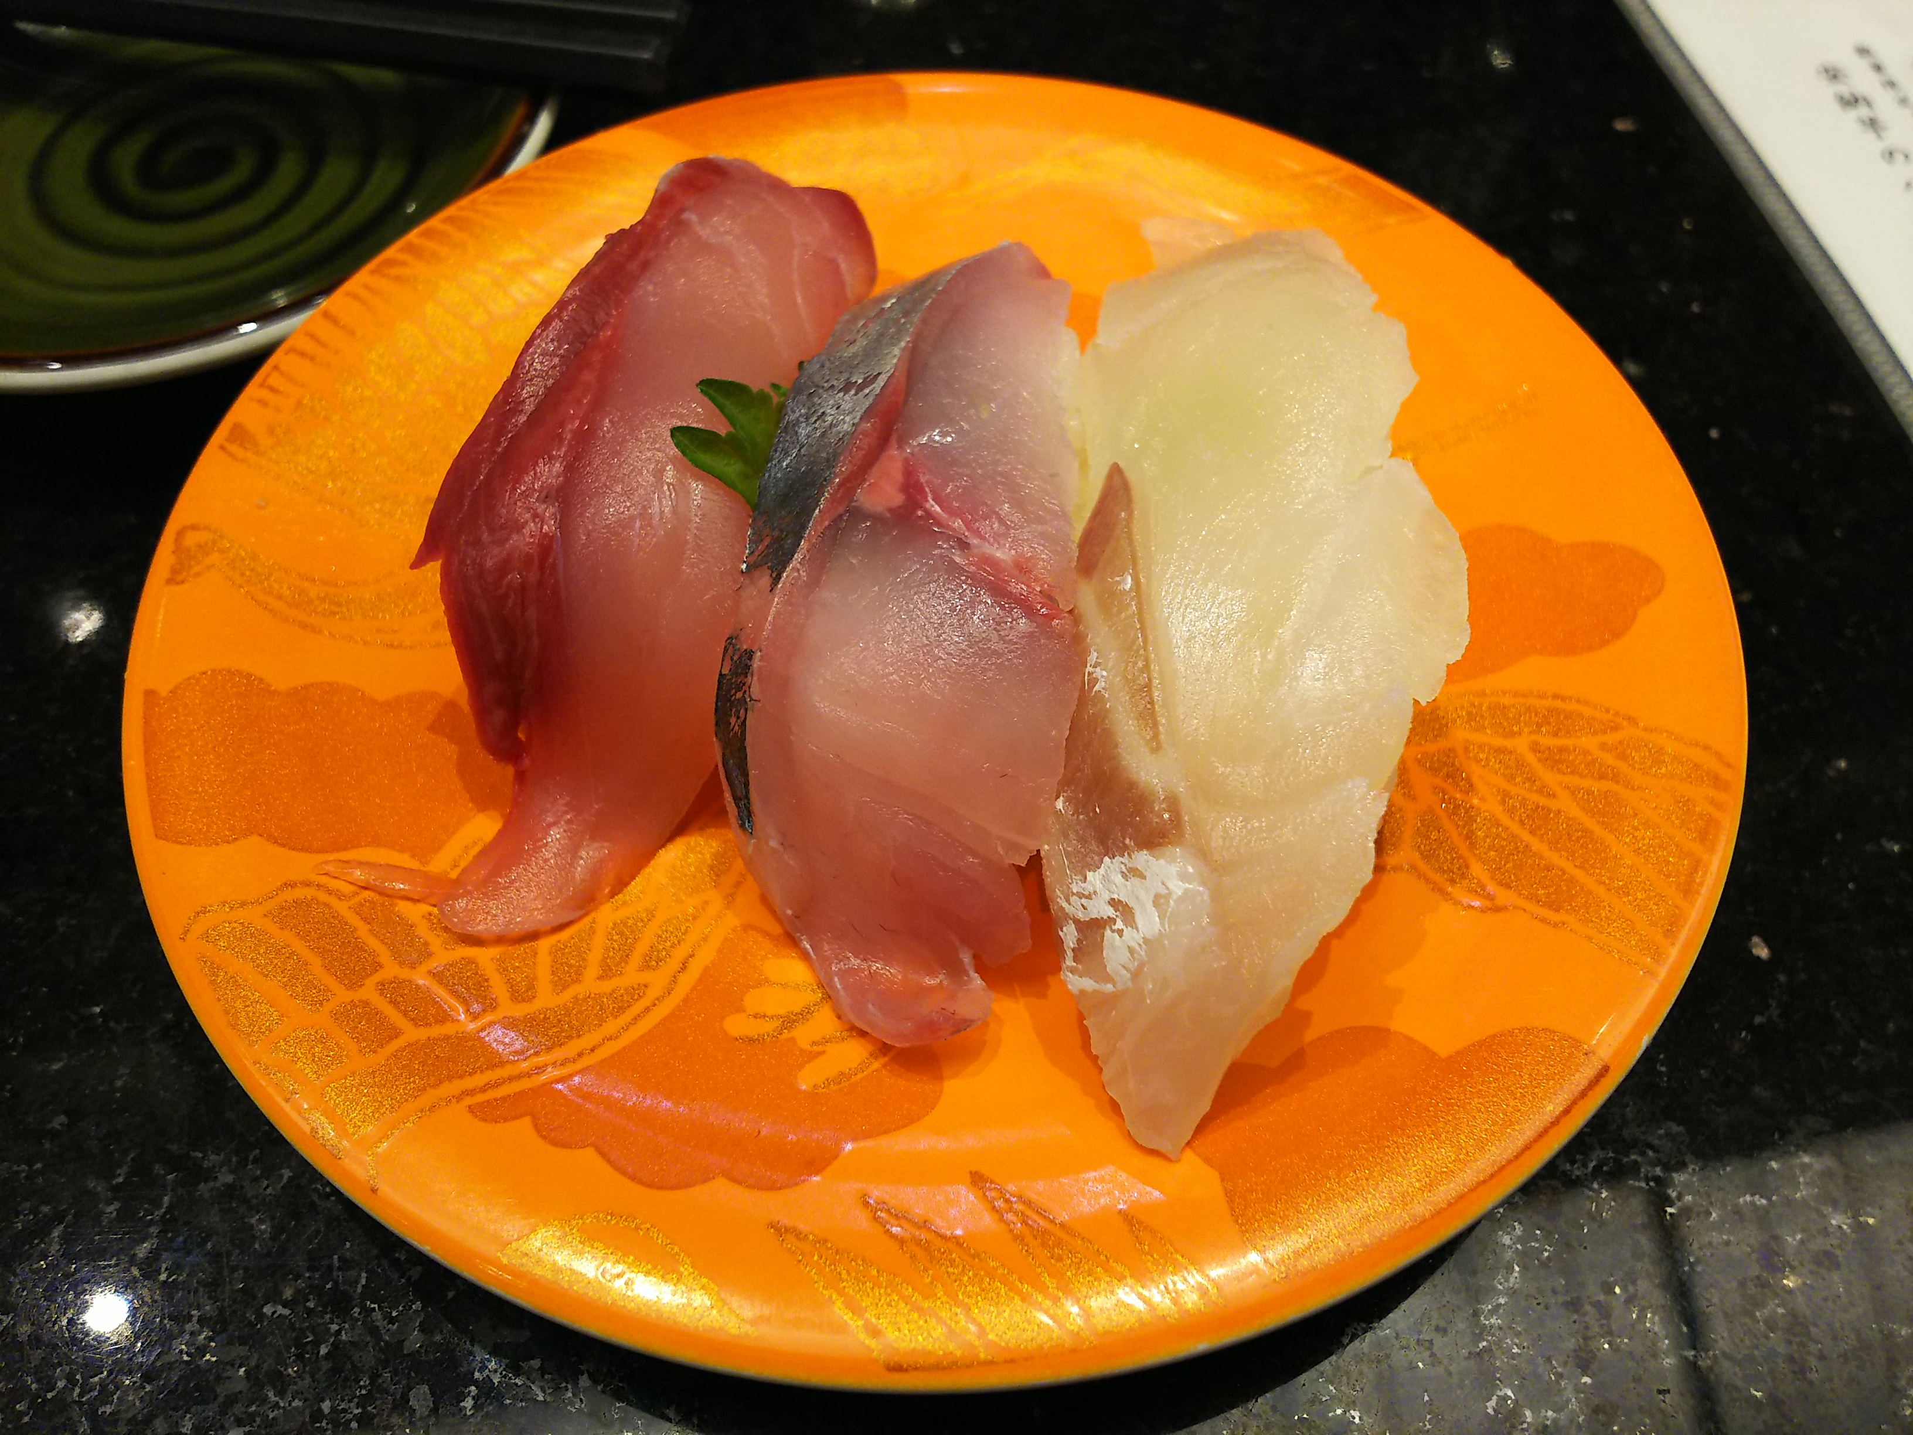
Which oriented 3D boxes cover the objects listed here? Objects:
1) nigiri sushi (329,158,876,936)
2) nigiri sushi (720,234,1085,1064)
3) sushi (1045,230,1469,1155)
[{"bbox_3d":[-0.031,-0.025,0.150,0.036,0.028,0.093,13,58,9],"label":"nigiri sushi"},{"bbox_3d":[-0.005,-0.015,0.143,0.033,0.029,0.087,3,57,2],"label":"nigiri sushi"},{"bbox_3d":[0.029,-0.012,0.141,0.037,0.028,0.102,6,57,4],"label":"sushi"}]

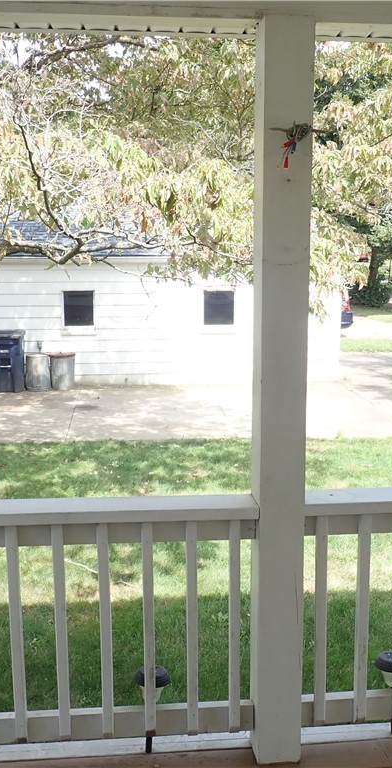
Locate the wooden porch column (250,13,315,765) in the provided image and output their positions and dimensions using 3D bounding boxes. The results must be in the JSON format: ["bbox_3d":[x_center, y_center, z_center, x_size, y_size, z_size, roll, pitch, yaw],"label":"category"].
[{"bbox_3d":[0.263,0.108,2.309,0.140,2.300,0.145,-1,10,-5],"label":"wooden porch column"}]

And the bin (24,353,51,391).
[{"bbox_3d":[-2.813,-0.219,13.229,0.460,0.640,0.460,-1,10,-5],"label":"bin"}]

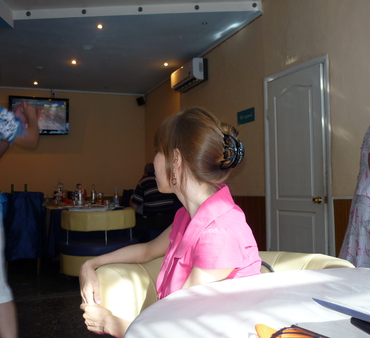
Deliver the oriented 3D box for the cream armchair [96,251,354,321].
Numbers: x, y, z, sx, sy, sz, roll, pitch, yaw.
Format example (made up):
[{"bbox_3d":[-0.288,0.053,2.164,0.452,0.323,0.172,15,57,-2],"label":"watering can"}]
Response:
[{"bbox_3d":[0.148,0.760,1.650,0.880,0.780,0.720,0,-3,-7],"label":"cream armchair"}]

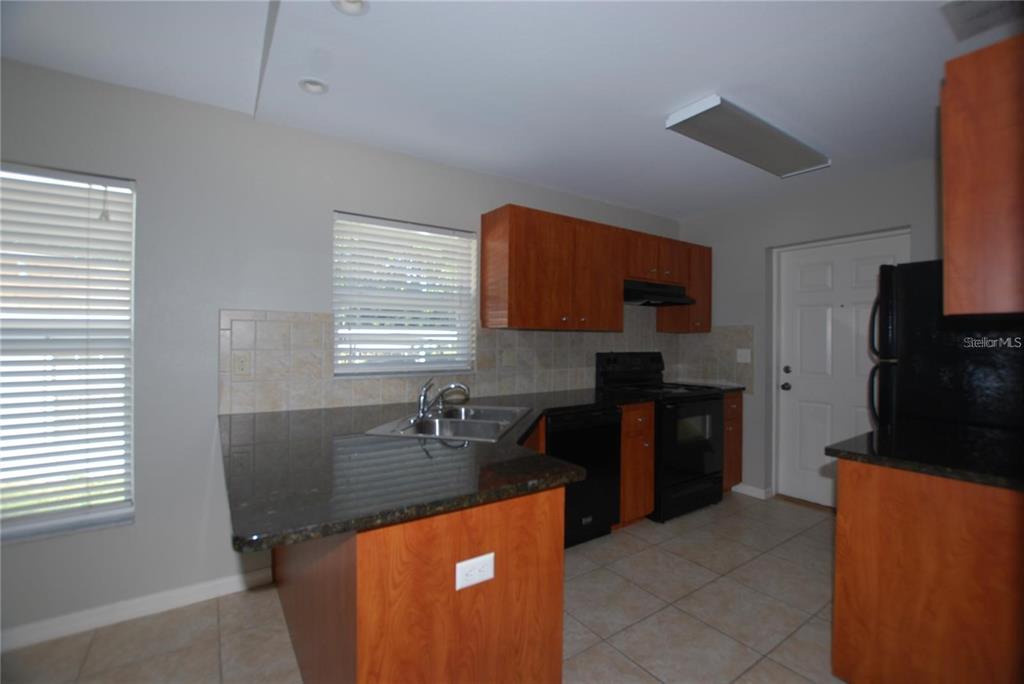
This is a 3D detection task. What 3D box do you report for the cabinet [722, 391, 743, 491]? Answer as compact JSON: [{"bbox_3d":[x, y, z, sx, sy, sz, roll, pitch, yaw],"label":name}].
[{"bbox_3d":[1.660,0.850,3.797,0.364,0.875,0.605,0,0,-33],"label":"cabinet"}]

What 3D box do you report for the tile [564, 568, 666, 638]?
[{"bbox_3d":[0.466,1.297,2.154,0.460,0.012,0.450,0,-1,-33],"label":"tile"}]

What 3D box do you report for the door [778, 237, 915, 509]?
[{"bbox_3d":[2.507,0.264,3.246,0.045,2.030,0.870,0,-1,-33],"label":"door"}]

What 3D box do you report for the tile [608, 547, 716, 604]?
[{"bbox_3d":[0.848,1.294,2.407,0.451,0.010,0.451,0,0,-33],"label":"tile"}]

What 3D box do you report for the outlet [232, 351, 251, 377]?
[{"bbox_3d":[-1.367,0.116,2.164,0.074,0.119,0.010,0,-1,-33],"label":"outlet"}]

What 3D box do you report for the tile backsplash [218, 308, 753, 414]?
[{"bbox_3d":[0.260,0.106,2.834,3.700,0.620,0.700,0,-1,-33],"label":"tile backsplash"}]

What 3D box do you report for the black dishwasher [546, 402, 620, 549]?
[{"bbox_3d":[0.292,0.856,2.896,0.604,0.870,0.610,0,0,-33],"label":"black dishwasher"}]

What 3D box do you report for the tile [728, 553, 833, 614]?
[{"bbox_3d":[1.500,1.300,2.320,0.460,0.012,0.450,0,-1,-33],"label":"tile"}]

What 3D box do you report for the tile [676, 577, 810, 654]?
[{"bbox_3d":[1.111,1.297,2.060,0.460,0.012,0.450,0,-1,-33],"label":"tile"}]

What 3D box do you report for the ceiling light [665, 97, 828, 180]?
[{"bbox_3d":[1.407,-1.136,2.458,1.221,0.070,0.290,0,0,-33],"label":"ceiling light"}]

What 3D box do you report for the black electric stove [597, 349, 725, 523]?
[{"bbox_3d":[1.197,0.693,3.466,0.764,1.190,0.655,0,0,-33],"label":"black electric stove"}]

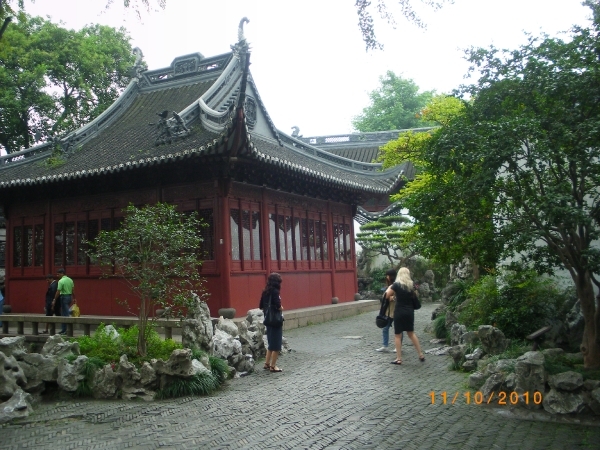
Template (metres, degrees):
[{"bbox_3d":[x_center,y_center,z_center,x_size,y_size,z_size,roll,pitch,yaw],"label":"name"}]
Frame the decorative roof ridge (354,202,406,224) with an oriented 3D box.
[{"bbox_3d":[3.677,-0.525,28.500,2.500,1.000,0.600,-3,-4,14],"label":"decorative roof ridge"}]

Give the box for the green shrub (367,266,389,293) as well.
[{"bbox_3d":[3.397,2.401,27.000,1.200,1.300,1.100,-1,-4,0],"label":"green shrub"}]

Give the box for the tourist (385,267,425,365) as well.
[{"bbox_3d":[1.817,1.565,10.850,0.580,1.630,0.580,3,-6,-43],"label":"tourist"}]

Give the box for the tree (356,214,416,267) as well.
[{"bbox_3d":[3.900,1.388,27.500,3.100,3.600,2.800,-1,-4,0],"label":"tree"}]

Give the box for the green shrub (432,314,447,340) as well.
[{"bbox_3d":[3.186,2.344,14.200,0.380,0.570,0.400,-5,-5,37],"label":"green shrub"}]

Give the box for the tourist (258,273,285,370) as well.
[{"bbox_3d":[-0.473,1.601,10.350,0.380,1.620,0.480,2,-6,-40],"label":"tourist"}]

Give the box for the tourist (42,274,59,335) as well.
[{"bbox_3d":[-6.557,2.089,16.400,0.480,1.530,0.460,-4,-5,35],"label":"tourist"}]

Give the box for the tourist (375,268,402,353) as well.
[{"bbox_3d":[1.764,1.675,12.300,0.480,1.620,0.480,-4,-5,30],"label":"tourist"}]

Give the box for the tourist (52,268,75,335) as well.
[{"bbox_3d":[-6.178,2.006,16.300,0.420,1.710,0.520,-5,-6,41],"label":"tourist"}]

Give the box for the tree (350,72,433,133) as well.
[{"bbox_3d":[7.557,-3.333,47.374,7.500,17.000,7.500,-1,-4,0],"label":"tree"}]

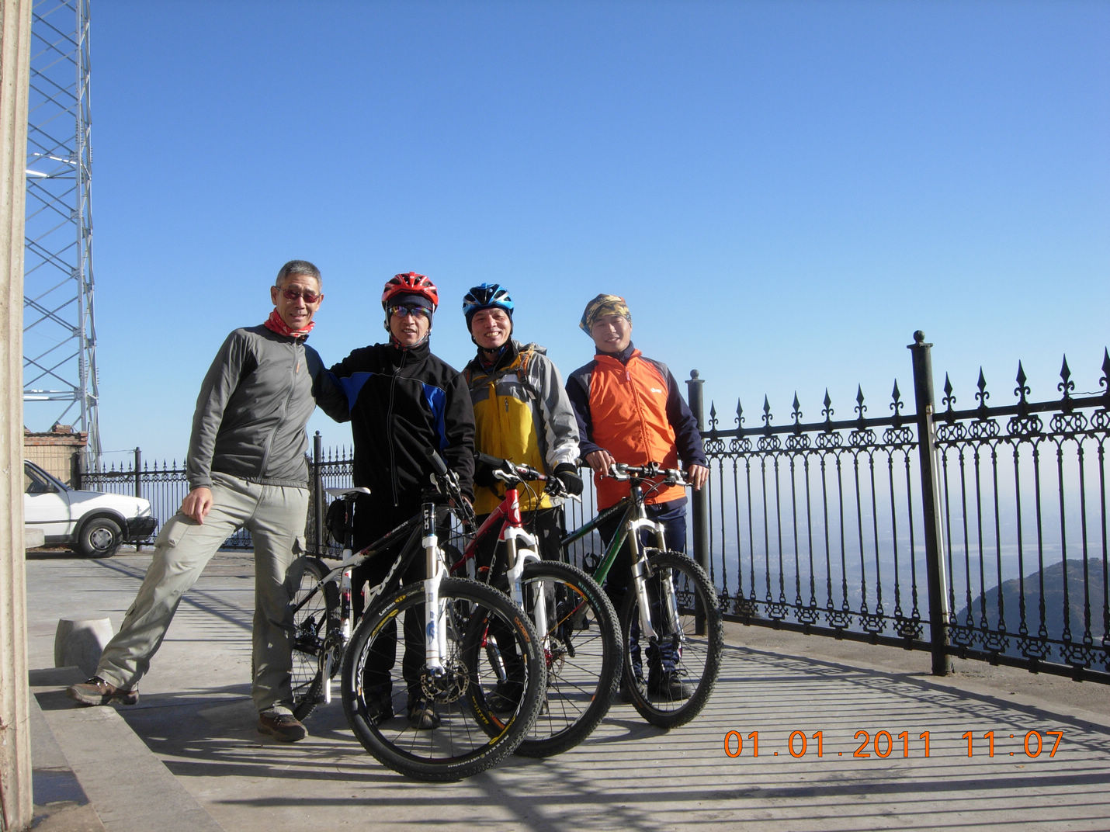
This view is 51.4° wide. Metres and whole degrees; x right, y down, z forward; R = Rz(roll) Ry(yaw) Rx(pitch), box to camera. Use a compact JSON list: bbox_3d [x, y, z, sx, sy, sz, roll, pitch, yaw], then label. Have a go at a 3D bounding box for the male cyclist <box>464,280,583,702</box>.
[{"bbox_3d":[-0.130,0.326,4.830,0.560,1.790,0.550,-1,-4,3],"label":"male cyclist"}]

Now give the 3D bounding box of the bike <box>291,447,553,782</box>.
[{"bbox_3d":[-0.676,0.677,4.205,0.580,1.030,1.695,2,-5,-38],"label":"bike"}]

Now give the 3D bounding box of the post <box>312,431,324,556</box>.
[{"bbox_3d":[-2.872,0.994,14.000,0.115,1.630,0.115,-1,-4,0],"label":"post"}]

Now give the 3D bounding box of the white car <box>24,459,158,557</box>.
[{"bbox_3d":[-8.030,1.351,16.600,4.400,1.420,1.680,0,-4,-22],"label":"white car"}]

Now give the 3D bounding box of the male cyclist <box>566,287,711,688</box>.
[{"bbox_3d":[0.360,0.348,5.000,0.620,1.750,0.520,-1,-4,-4],"label":"male cyclist"}]

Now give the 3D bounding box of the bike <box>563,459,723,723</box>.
[{"bbox_3d":[0.177,0.709,4.870,0.600,1.020,1.725,1,-4,-34],"label":"bike"}]

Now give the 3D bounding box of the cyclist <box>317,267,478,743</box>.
[{"bbox_3d":[-0.640,0.316,4.520,0.630,1.790,0.500,-1,-4,-4],"label":"cyclist"}]

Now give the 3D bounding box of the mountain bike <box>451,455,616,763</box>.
[{"bbox_3d":[-0.199,0.685,4.459,0.580,1.030,1.725,0,-4,-21],"label":"mountain bike"}]

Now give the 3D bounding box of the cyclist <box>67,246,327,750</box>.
[{"bbox_3d":[-1.360,0.315,4.470,0.980,1.810,0.520,0,-4,-20],"label":"cyclist"}]

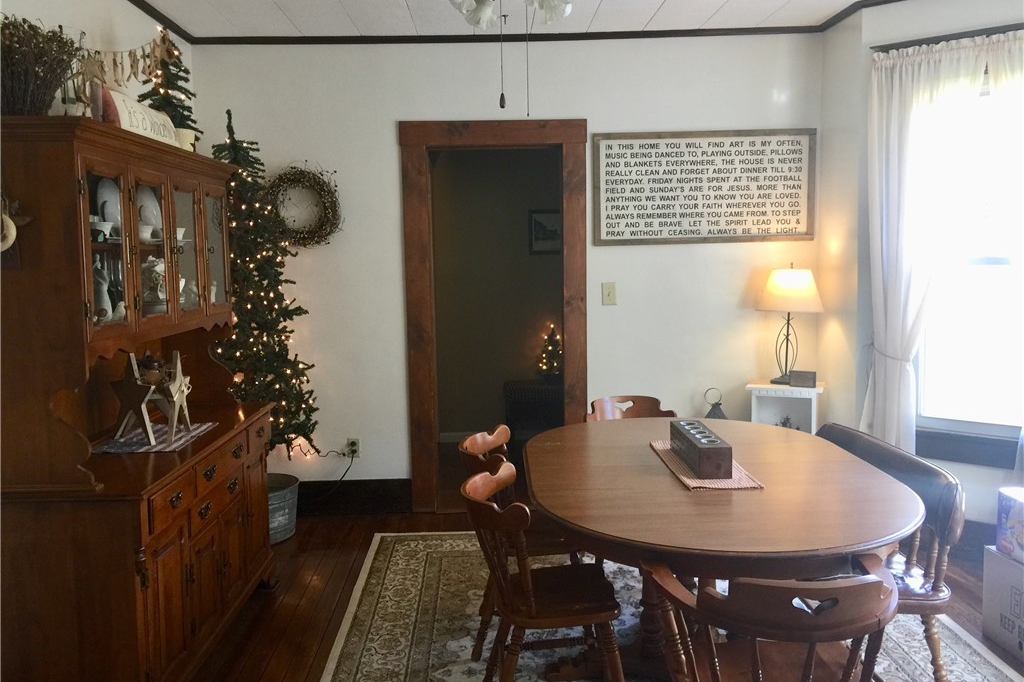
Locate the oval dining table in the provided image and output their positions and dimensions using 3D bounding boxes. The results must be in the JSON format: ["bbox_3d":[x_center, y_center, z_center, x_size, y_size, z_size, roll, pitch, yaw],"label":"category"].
[{"bbox_3d":[0.652,0.796,2.924,1.210,0.745,1.640,-1,6,-1],"label":"oval dining table"}]

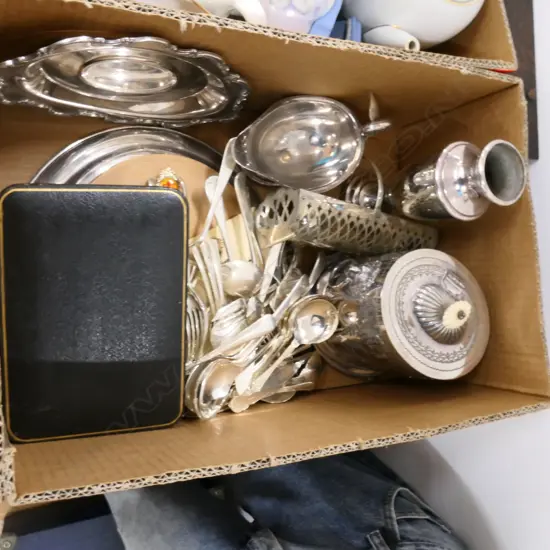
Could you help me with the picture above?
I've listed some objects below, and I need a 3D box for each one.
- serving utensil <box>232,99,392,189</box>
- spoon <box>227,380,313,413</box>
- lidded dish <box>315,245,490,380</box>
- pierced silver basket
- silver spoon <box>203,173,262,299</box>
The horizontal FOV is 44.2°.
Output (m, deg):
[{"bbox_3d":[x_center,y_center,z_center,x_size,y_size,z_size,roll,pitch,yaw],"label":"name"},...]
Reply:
[{"bbox_3d":[0.021,-0.135,0.742,0.178,0.105,0.096,-15,96,-26],"label":"serving utensil"},{"bbox_3d":[-0.001,0.137,0.771,0.112,0.017,0.025,-6,119,-32],"label":"spoon"},{"bbox_3d":[0.153,0.044,0.762,0.152,0.178,0.152,2,86,-26],"label":"lidded dish"},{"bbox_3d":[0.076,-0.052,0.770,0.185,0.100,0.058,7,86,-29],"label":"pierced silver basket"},{"bbox_3d":[-0.055,-0.041,0.720,0.046,0.032,0.135,-15,84,-26],"label":"silver spoon"}]

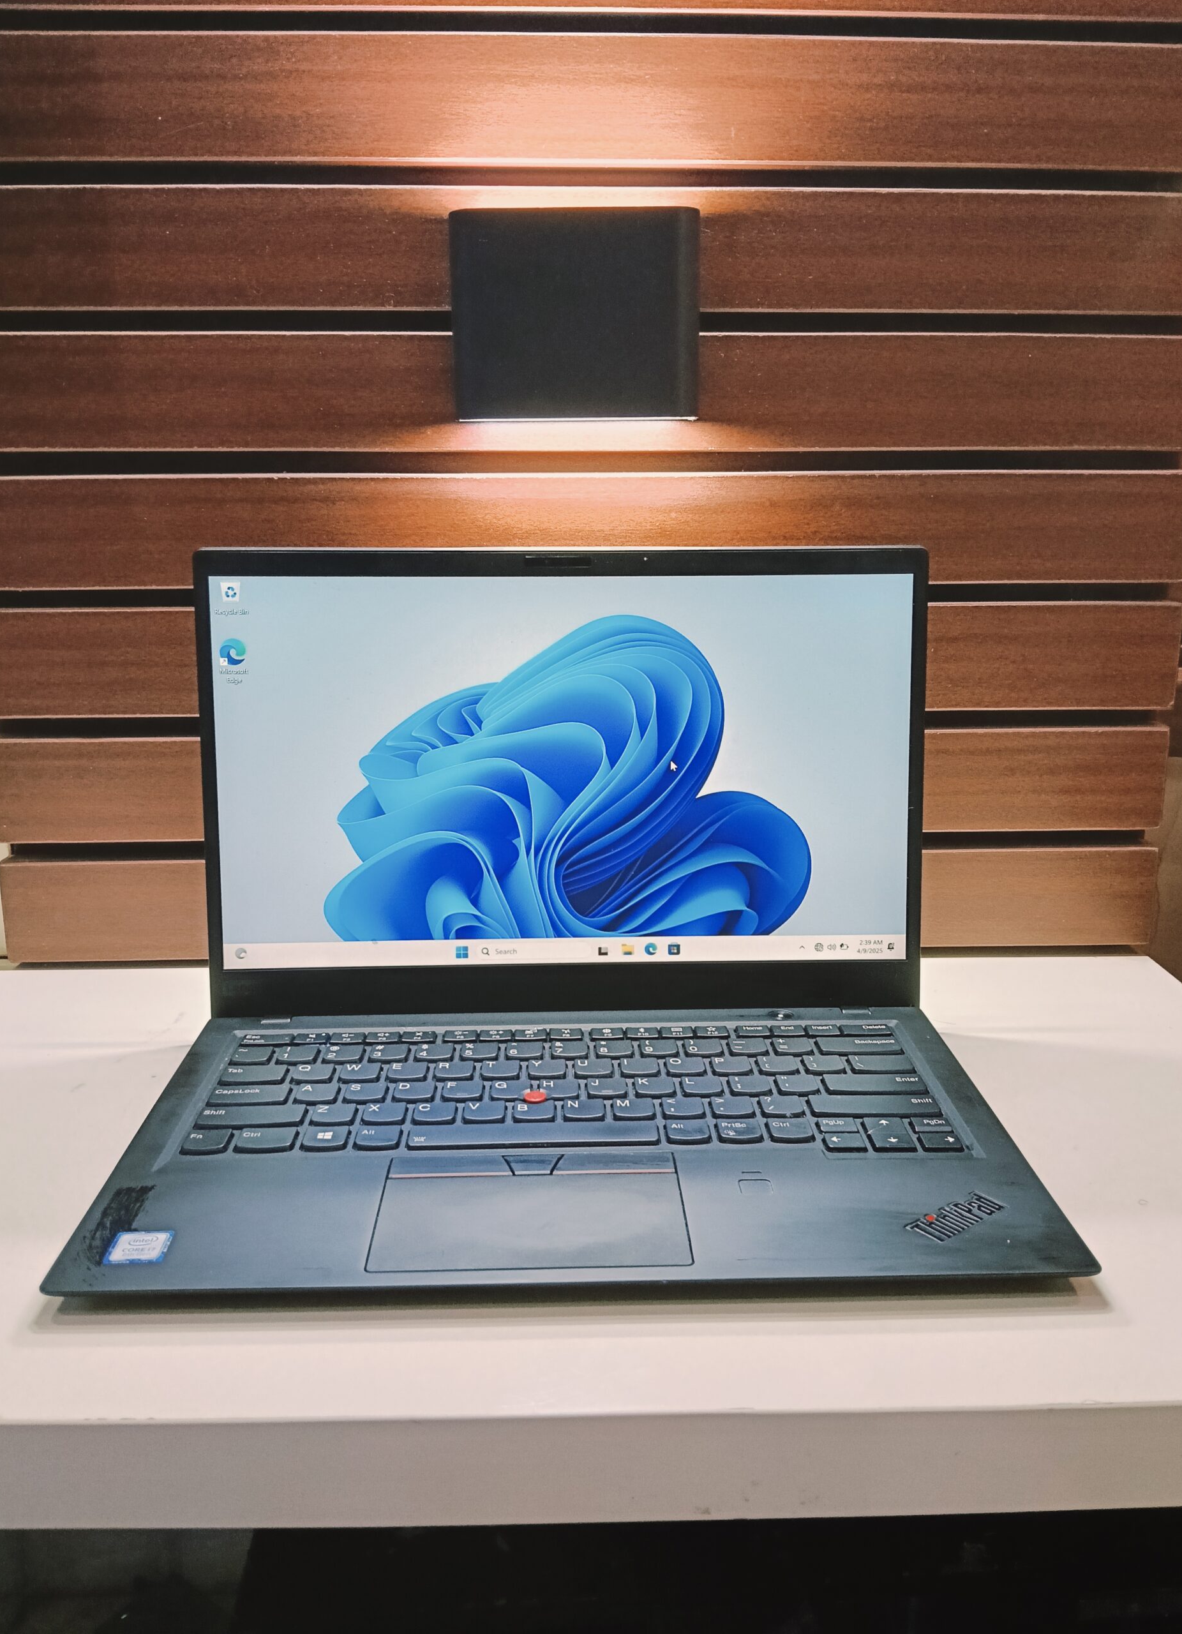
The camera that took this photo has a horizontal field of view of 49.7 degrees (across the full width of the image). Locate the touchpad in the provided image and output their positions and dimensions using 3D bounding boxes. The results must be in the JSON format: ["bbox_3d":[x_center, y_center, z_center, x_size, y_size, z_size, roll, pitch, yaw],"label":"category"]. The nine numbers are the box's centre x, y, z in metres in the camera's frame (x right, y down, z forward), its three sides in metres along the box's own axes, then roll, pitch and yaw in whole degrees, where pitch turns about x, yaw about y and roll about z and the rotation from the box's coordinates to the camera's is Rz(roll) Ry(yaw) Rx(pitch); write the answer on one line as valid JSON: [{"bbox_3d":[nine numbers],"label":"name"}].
[{"bbox_3d":[-0.019,0.131,0.425,0.101,0.003,0.067,-1,15,-1],"label":"touchpad"}]

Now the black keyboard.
[{"bbox_3d":[-0.008,0.108,0.510,0.284,0.006,0.107,-1,15,-1],"label":"black keyboard"}]

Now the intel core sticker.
[{"bbox_3d":[-0.143,0.136,0.404,0.018,0.001,0.018,-1,15,-1],"label":"intel core sticker"}]

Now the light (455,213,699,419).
[{"bbox_3d":[-0.007,-0.234,0.601,0.113,0.090,0.031,-1,13,-2],"label":"light"}]

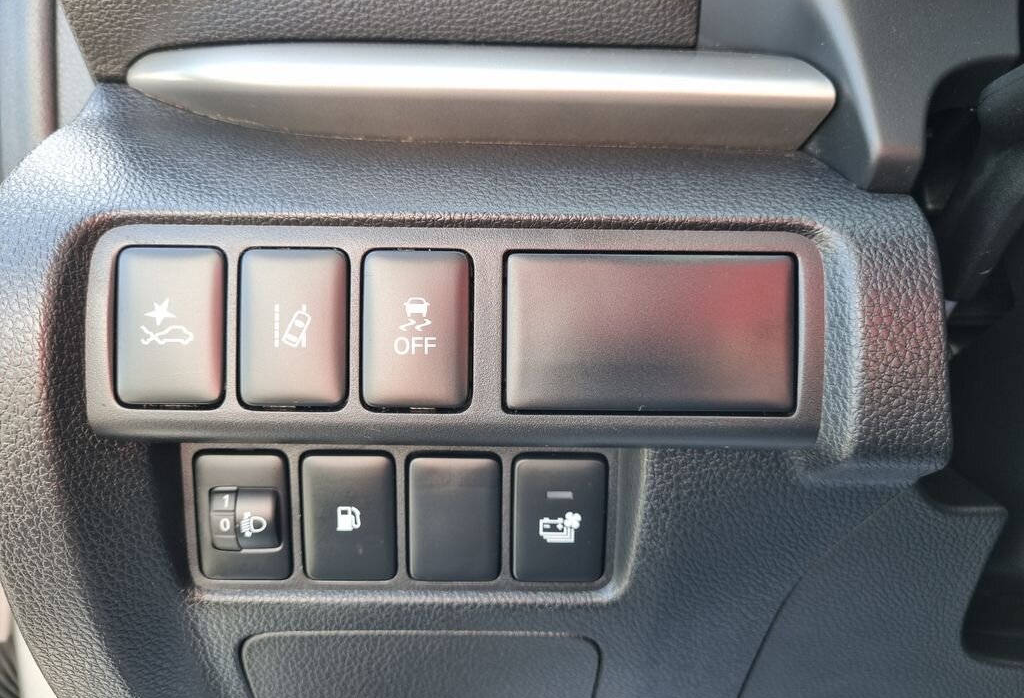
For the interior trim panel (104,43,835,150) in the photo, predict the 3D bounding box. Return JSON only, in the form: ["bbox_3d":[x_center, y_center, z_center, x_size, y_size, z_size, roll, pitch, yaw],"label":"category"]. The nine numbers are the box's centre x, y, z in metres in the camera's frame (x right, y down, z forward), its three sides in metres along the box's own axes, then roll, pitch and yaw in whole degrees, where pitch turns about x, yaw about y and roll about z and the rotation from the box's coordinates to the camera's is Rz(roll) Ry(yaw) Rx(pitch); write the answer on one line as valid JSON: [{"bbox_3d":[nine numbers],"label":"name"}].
[{"bbox_3d":[-0.008,-0.064,0.195,0.174,0.025,0.018,1,-7,0],"label":"interior trim panel"}]

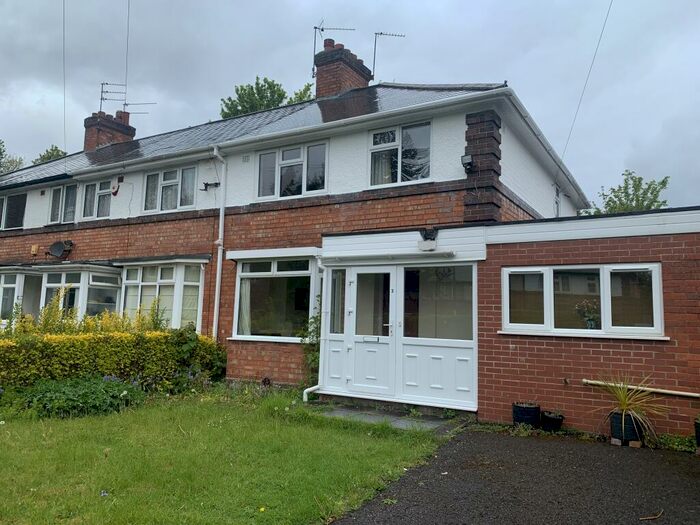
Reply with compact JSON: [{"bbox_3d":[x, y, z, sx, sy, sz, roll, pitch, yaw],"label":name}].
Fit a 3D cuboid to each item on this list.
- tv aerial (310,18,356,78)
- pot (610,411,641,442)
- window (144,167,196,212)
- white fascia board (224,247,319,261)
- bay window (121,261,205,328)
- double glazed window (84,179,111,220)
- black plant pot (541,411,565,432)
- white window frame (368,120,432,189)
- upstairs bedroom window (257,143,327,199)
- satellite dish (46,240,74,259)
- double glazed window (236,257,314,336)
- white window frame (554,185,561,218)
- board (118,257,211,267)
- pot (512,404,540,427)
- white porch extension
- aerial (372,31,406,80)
[{"bbox_3d":[-0.454,-5.945,14.973,1.200,1.560,0.420,2,-6,-5],"label":"tv aerial"},{"bbox_3d":[3.210,1.903,6.120,0.320,0.330,0.320,-2,-7,31],"label":"pot"},{"bbox_3d":[-4.138,-1.651,12.151,1.816,0.999,0.090,-2,-7,31],"label":"window"},{"bbox_3d":[-1.457,-0.158,9.697,2.120,0.155,0.100,-2,-7,31],"label":"white fascia board"},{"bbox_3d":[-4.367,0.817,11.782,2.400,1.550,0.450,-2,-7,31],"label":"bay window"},{"bbox_3d":[-6.503,-1.589,13.596,1.205,0.967,0.090,-2,-7,31],"label":"double glazed window"},{"bbox_3d":[2.525,1.988,6.555,0.280,0.240,0.280,-2,-7,31],"label":"black plant pot"},{"bbox_3d":[0.861,-1.870,9.122,1.200,1.090,0.090,-2,-7,31],"label":"white window frame"},{"bbox_3d":[-1.144,-1.767,10.325,1.760,1.031,0.090,-2,-7,31],"label":"upstairs bedroom window"},{"bbox_3d":[-7.603,-0.341,13.808,0.520,0.460,0.480,-1,-6,22],"label":"satellite dish"},{"bbox_3d":[-1.415,0.687,9.630,1.747,1.468,0.090,-2,-7,31],"label":"double glazed window"},{"bbox_3d":[5.071,-1.387,12.802,0.090,1.050,0.820,-2,-7,31],"label":"white window frame"},{"bbox_3d":[-4.166,0.034,11.381,2.800,0.084,0.300,-2,-7,31],"label":"board"},{"bbox_3d":[2.259,1.966,6.728,0.344,0.290,0.344,-2,-7,31],"label":"pot"},{"bbox_3d":[0.833,0.833,8.308,2.800,2.613,0.680,-2,-7,31],"label":"white porch extension"},{"bbox_3d":[1.208,-6.255,16.034,0.950,1.420,0.350,2,-6,-5],"label":"aerial"}]

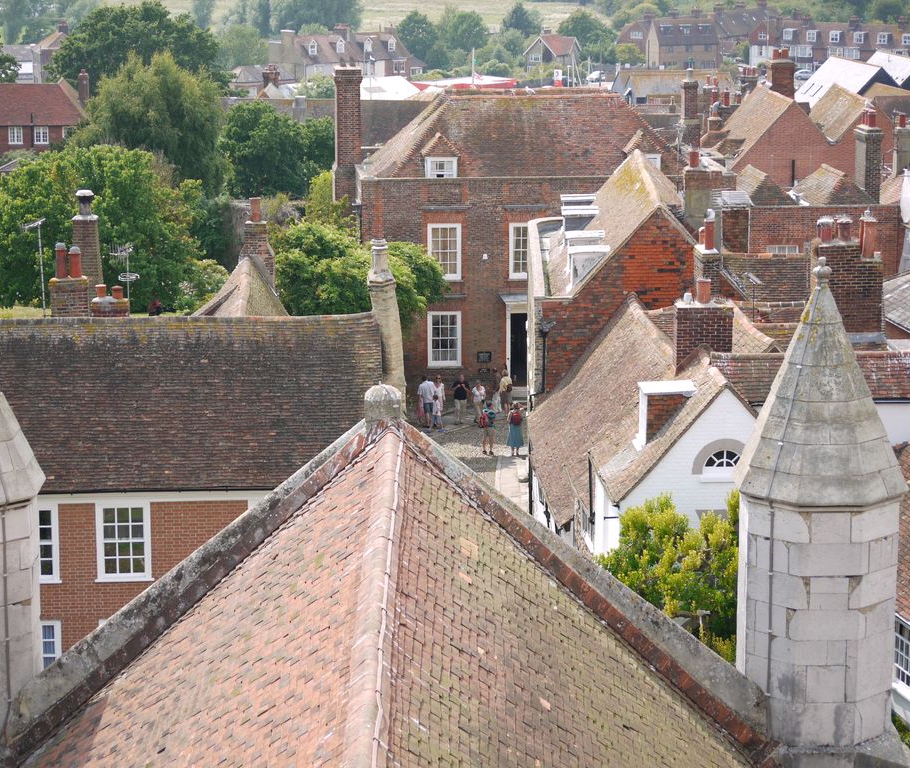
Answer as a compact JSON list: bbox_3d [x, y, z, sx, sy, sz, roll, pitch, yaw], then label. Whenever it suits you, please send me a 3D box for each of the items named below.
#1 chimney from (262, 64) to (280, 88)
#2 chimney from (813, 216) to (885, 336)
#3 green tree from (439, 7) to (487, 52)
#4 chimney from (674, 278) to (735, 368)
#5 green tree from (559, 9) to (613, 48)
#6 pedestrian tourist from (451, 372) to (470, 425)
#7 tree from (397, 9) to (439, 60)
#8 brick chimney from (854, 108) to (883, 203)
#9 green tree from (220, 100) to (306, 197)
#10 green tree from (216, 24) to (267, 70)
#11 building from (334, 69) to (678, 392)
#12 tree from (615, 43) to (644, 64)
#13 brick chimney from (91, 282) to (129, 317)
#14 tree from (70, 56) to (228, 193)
[{"bbox_3d":[-11.403,-18.933,165.000,0.950,1.700,0.850,0,11,0],"label":"chimney"},{"bbox_3d":[8.704,-2.387,59.264,1.450,2.789,0.800,-1,11,-5],"label":"chimney"},{"bbox_3d":[1.421,-58.851,445.818,8.023,8.648,7.622,0,11,0],"label":"green tree"},{"bbox_3d":[5.189,-1.263,55.600,1.140,1.880,0.720,0,11,0],"label":"chimney"},{"bbox_3d":[22.057,-59.007,450.859,9.465,9.084,8.992,0,11,0],"label":"green tree"},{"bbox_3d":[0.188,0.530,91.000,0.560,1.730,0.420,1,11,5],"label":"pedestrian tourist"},{"bbox_3d":[-6.247,-55.412,432.000,7.200,10.300,7.000,0,11,0],"label":"tree"},{"bbox_3d":[14.828,-8.183,95.623,0.600,3.418,1.550,-1,11,-7],"label":"brick chimney"},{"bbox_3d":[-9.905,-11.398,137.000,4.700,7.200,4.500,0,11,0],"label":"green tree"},{"bbox_3d":[-32.477,-49.667,405.000,8.000,10.000,7.800,0,11,0],"label":"green tree"},{"bbox_3d":[2.063,-5.701,96.982,12.739,11.549,8.300,-1,11,-5],"label":"building"},{"bbox_3d":[27.856,-52.641,425.361,4.470,3.814,4.246,0,11,0],"label":"tree"},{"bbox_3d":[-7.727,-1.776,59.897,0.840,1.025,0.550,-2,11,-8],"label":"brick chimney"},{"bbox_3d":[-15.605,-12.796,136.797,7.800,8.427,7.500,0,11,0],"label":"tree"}]

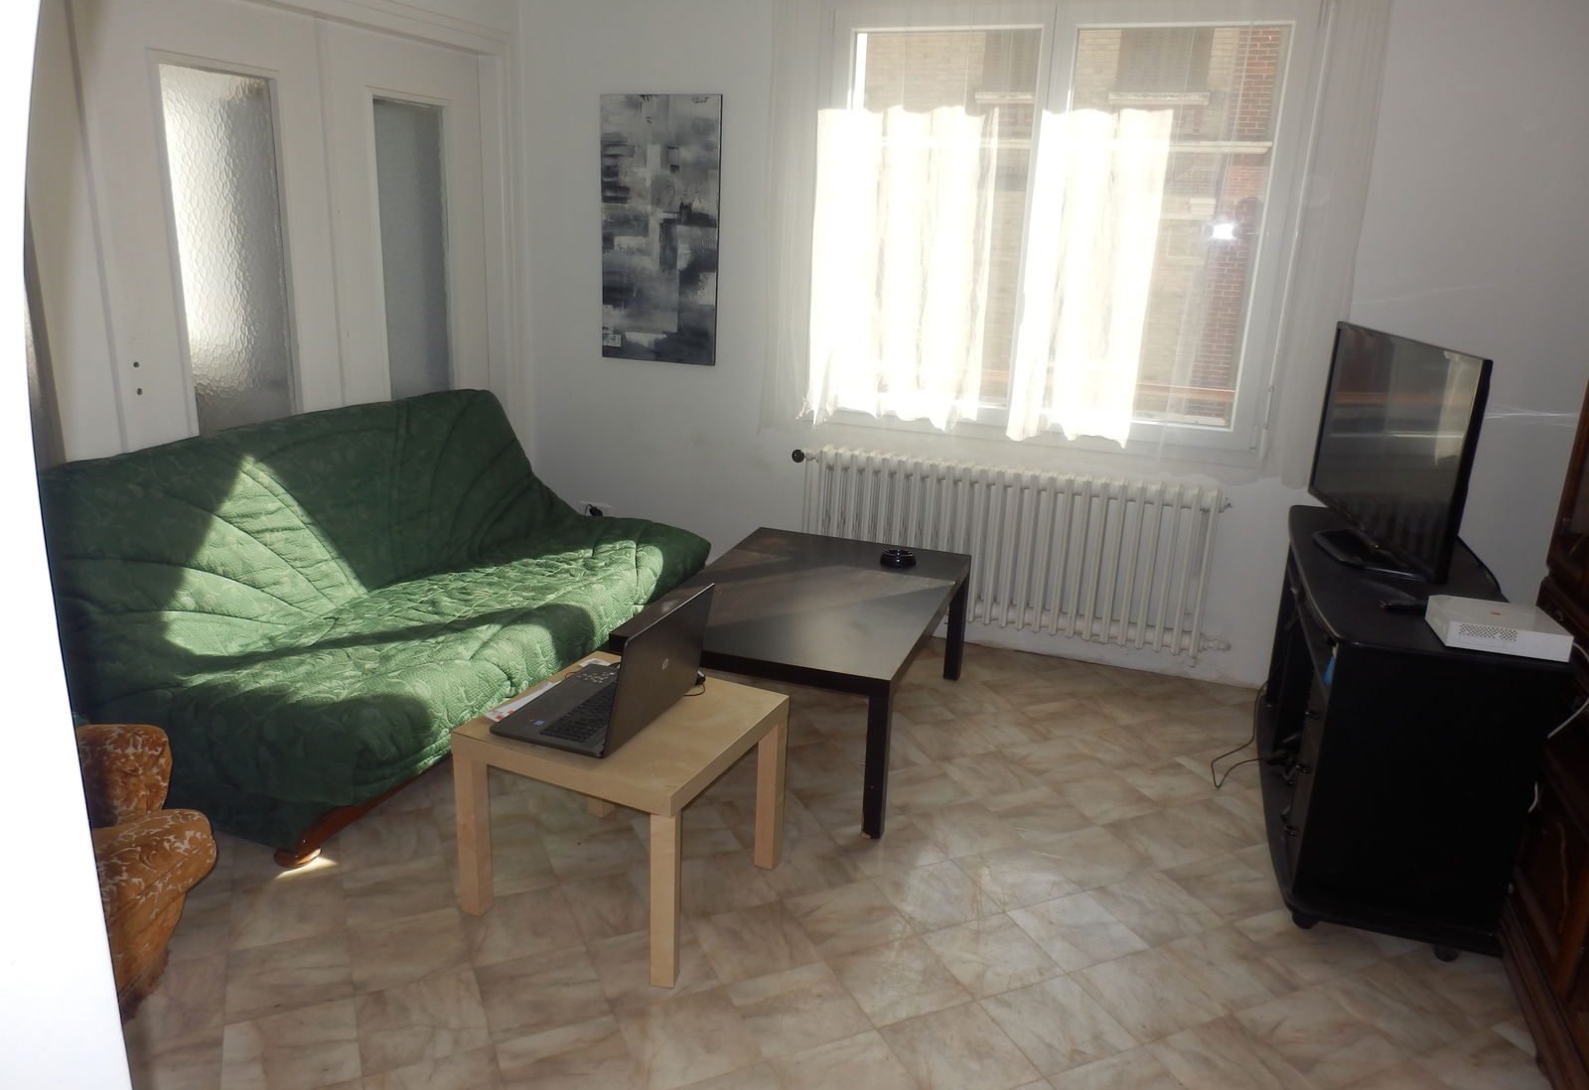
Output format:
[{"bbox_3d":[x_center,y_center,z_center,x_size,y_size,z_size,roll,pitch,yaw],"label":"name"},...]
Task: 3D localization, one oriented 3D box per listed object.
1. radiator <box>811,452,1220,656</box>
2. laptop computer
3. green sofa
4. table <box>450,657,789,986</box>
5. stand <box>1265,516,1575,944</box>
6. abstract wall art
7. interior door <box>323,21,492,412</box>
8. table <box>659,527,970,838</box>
[{"bbox_3d":[0.753,0.005,4.027,1.470,0.590,0.130,8,17,18],"label":"radiator"},{"bbox_3d":[-0.423,0.252,2.482,0.335,0.286,0.410,9,18,20],"label":"laptop computer"},{"bbox_3d":[-1.029,0.070,3.333,1.000,0.840,1.920,10,18,23],"label":"green sofa"},{"bbox_3d":[-0.387,0.605,2.591,0.550,0.450,0.550,10,18,23],"label":"table"},{"bbox_3d":[1.572,0.415,3.014,0.490,0.730,1.280,8,17,18],"label":"stand"},{"bbox_3d":[-0.516,-1.204,4.245,0.495,0.990,0.030,8,17,18],"label":"abstract wall art"},{"bbox_3d":[-1.353,-0.688,3.954,0.040,2.070,0.830,8,17,18],"label":"interior door"},{"bbox_3d":[0.050,0.358,3.482,0.780,0.450,1.180,8,17,17],"label":"table"}]

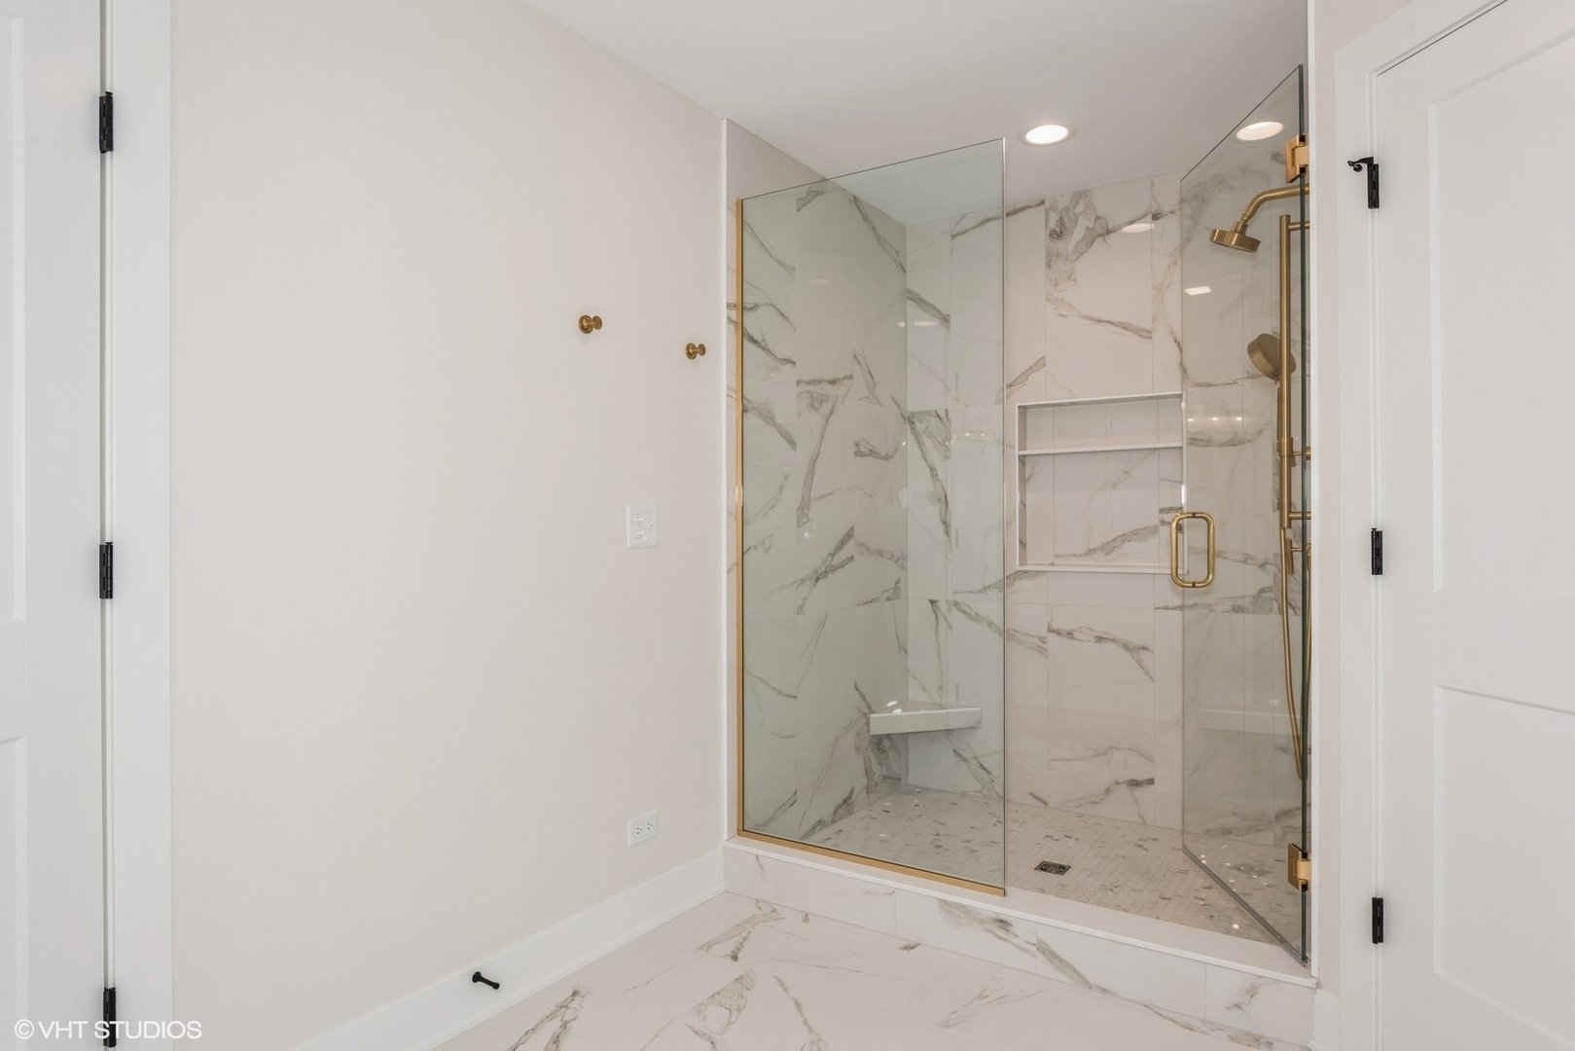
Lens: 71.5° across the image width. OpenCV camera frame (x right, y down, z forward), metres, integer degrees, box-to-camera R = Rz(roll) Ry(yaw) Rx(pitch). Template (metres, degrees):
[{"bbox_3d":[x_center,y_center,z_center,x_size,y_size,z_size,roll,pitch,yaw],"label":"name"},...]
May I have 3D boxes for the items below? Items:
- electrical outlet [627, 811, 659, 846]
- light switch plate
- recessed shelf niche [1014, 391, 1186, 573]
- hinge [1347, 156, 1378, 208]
[{"bbox_3d":[-0.392,0.821,2.963,0.008,0.071,0.117,0,0,30],"label":"electrical outlet"},{"bbox_3d":[-0.392,0.004,2.963,0.008,0.116,0.120,0,0,30],"label":"light switch plate"},{"bbox_3d":[1.162,-0.146,4.050,0.630,0.632,0.095,0,0,36],"label":"recessed shelf niche"},{"bbox_3d":[1.138,-0.678,2.165,0.038,0.102,0.045,0,0,-10],"label":"hinge"}]

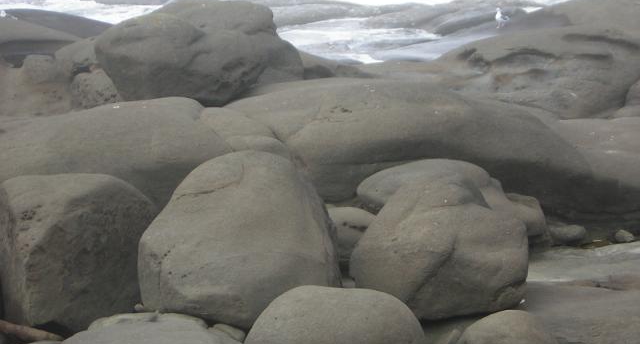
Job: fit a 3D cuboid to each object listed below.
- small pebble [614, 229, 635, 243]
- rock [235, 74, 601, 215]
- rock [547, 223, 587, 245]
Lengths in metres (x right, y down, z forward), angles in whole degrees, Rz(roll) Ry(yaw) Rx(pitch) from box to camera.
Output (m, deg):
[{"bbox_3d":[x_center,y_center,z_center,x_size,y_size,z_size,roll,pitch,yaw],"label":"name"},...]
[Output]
[{"bbox_3d":[2.211,0.465,14.500,0.145,0.109,0.116,0,10,0],"label":"small pebble"},{"bbox_3d":[0.747,-0.188,16.300,3.020,1.124,1.963,0,10,0],"label":"rock"},{"bbox_3d":[1.778,0.444,14.400,0.288,0.156,0.216,0,10,0],"label":"rock"}]

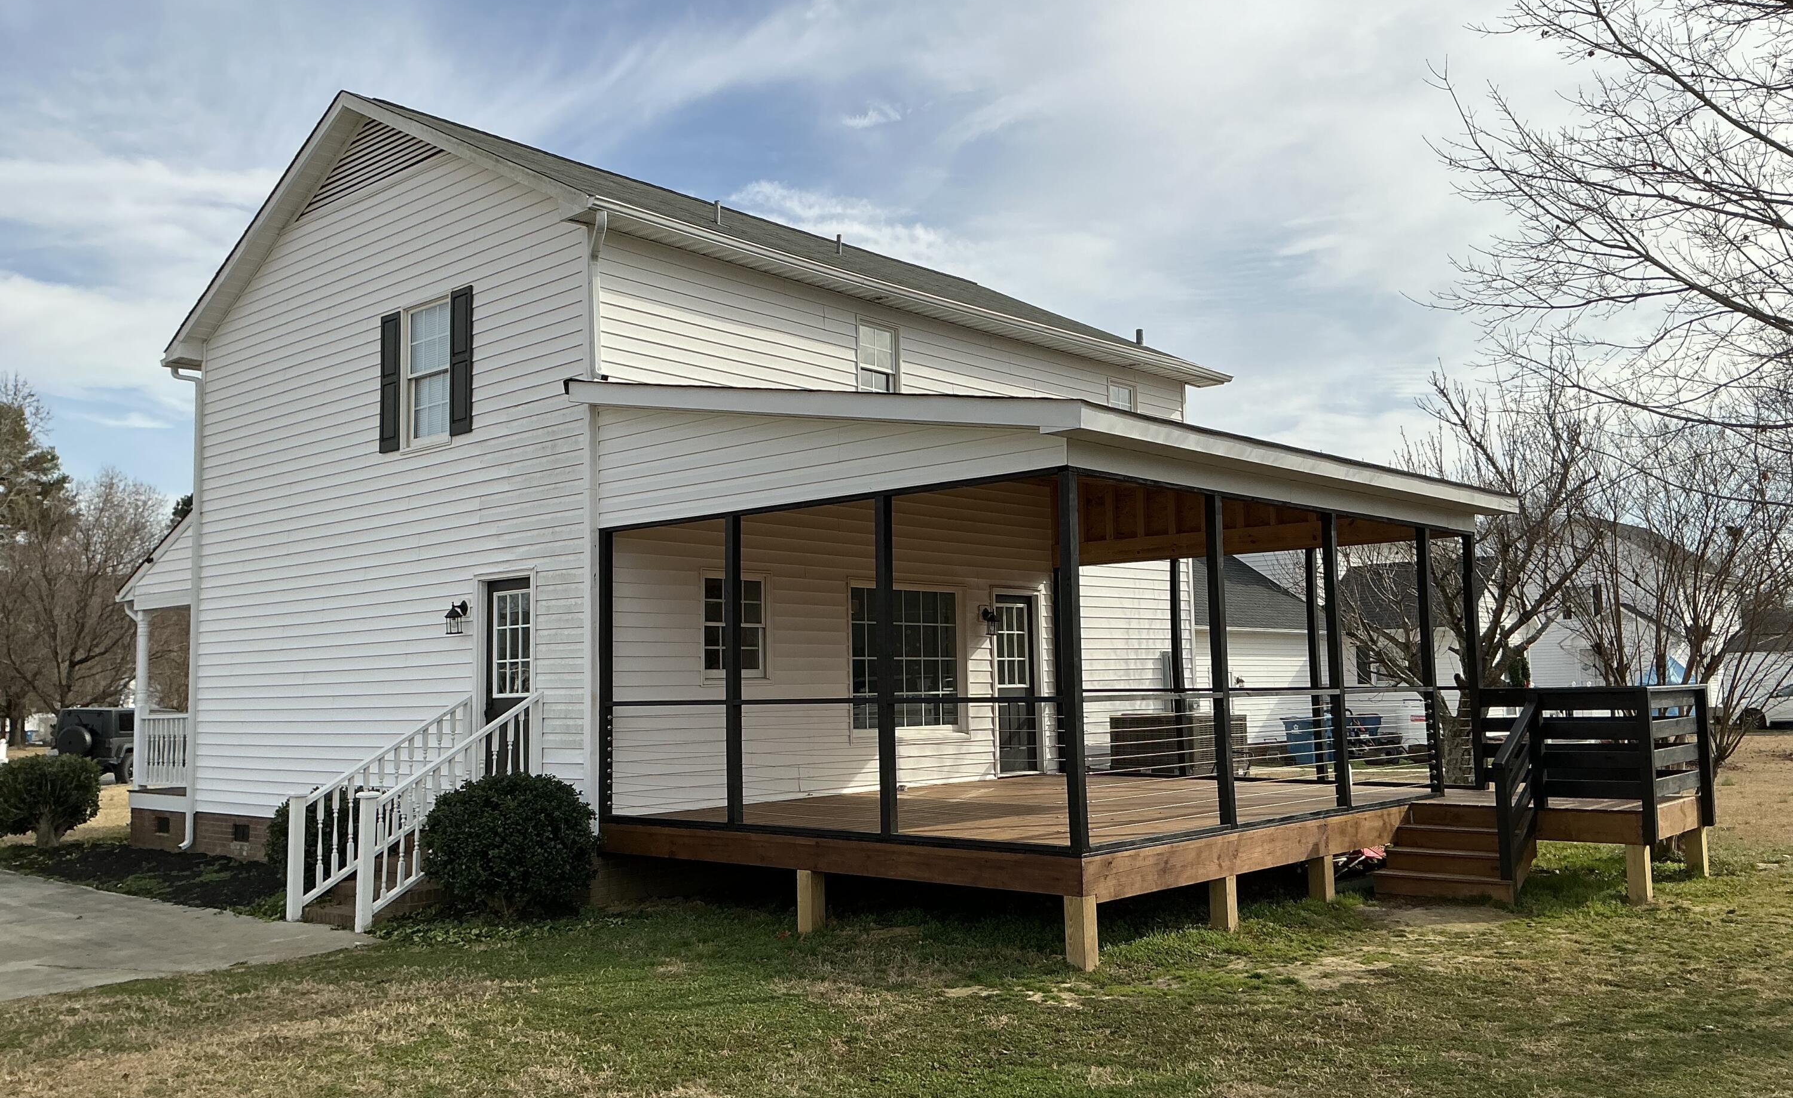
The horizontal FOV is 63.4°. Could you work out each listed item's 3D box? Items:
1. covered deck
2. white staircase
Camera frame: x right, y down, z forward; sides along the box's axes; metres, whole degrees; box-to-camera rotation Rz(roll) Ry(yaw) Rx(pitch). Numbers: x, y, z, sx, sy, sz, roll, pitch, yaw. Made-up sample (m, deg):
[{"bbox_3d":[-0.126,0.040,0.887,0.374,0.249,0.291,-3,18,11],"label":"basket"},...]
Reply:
[{"bbox_3d":[1.689,0.770,13.196,5.280,4.440,7.450,-6,-7,42],"label":"covered deck"},{"bbox_3d":[-4.118,2.192,12.454,1.290,1.860,1.760,-6,-7,42],"label":"white staircase"}]

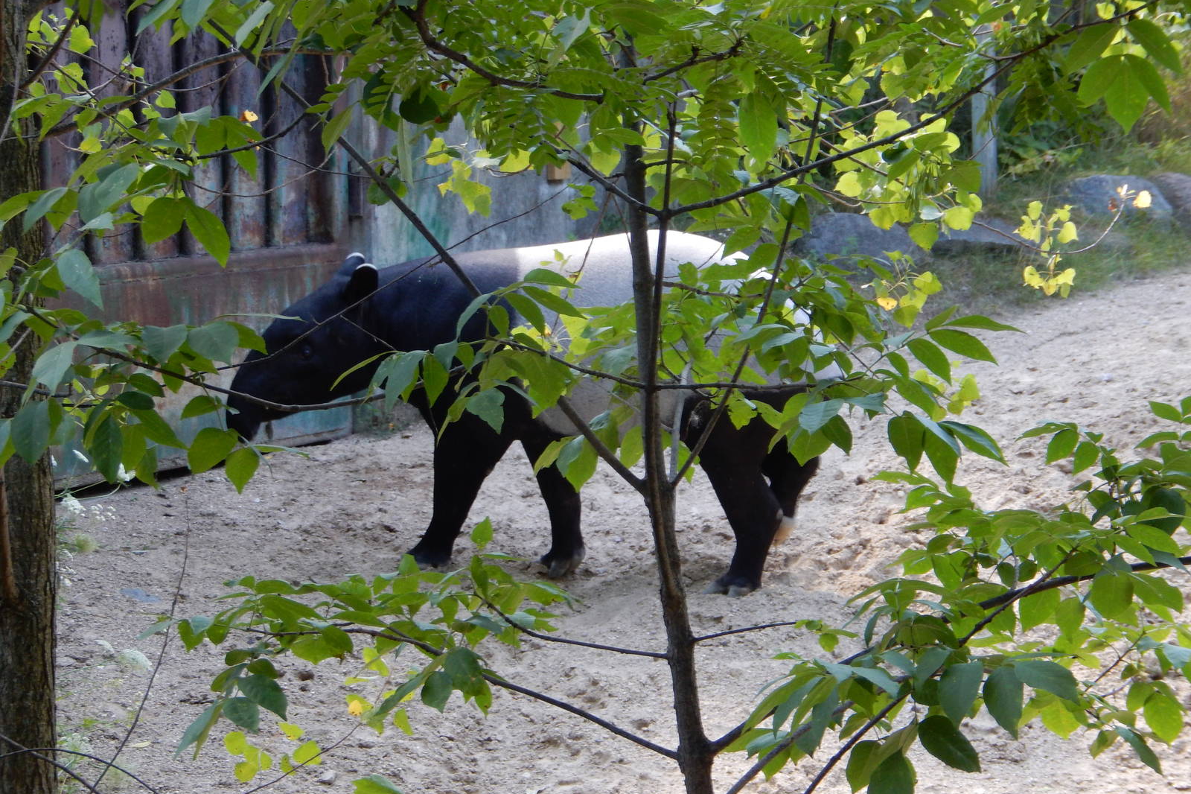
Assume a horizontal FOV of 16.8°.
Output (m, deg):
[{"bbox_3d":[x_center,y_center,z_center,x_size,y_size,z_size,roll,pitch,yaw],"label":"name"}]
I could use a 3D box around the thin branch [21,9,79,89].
[{"bbox_3d":[-0.841,-0.537,6.200,0.014,0.150,0.020,36,5,-4],"label":"thin branch"}]

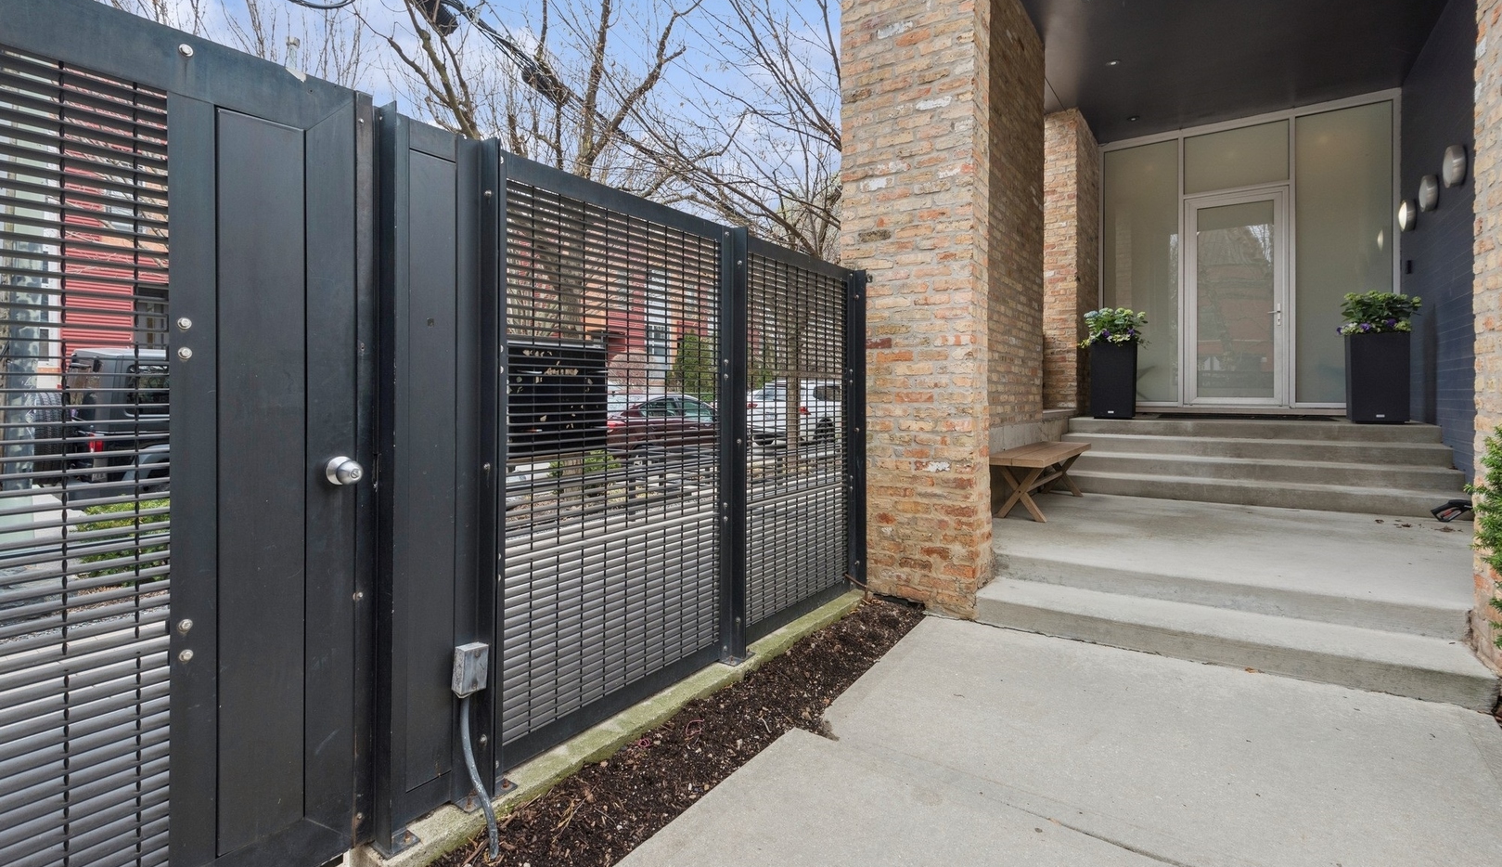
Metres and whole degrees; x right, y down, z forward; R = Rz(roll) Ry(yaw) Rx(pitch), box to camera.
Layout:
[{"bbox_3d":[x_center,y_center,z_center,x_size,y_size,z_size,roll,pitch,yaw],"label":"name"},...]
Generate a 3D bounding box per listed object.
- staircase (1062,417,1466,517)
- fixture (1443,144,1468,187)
[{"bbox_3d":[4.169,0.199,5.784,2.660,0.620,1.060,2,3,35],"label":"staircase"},{"bbox_3d":[5.049,-1.921,4.794,0.100,0.270,0.240,2,3,35],"label":"fixture"}]

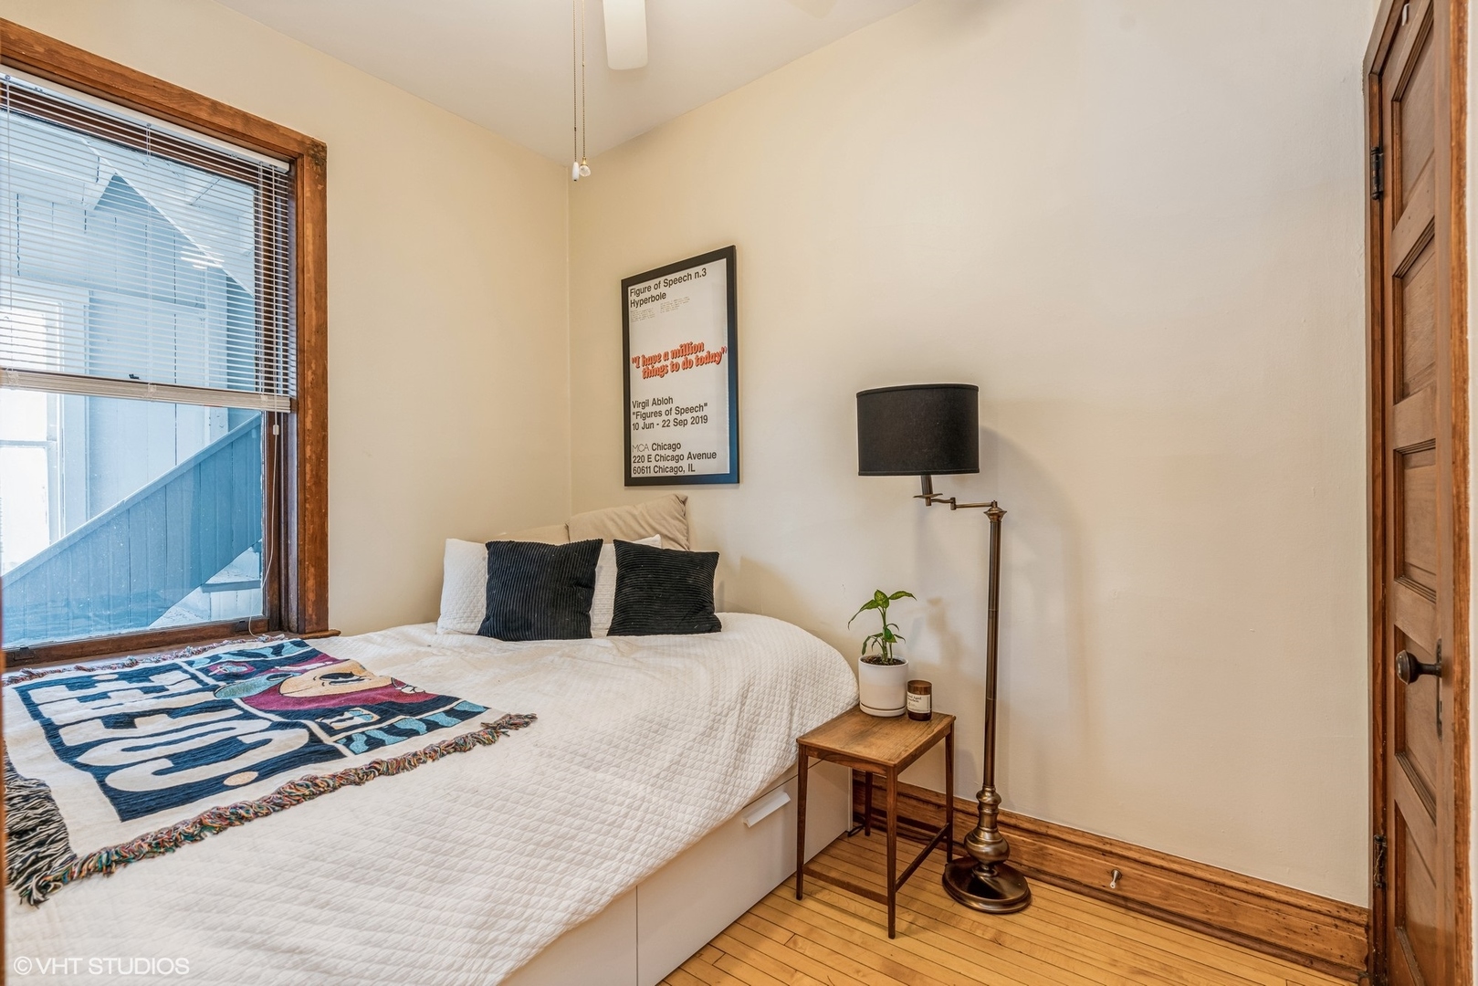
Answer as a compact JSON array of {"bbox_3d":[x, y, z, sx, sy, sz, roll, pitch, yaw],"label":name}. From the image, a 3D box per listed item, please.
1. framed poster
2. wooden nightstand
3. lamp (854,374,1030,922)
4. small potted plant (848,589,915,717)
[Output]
[{"bbox_3d":[-0.271,-0.528,2.938,0.690,0.988,0.025,0,0,38],"label":"framed poster"},{"bbox_3d":[0.435,0.957,2.012,0.299,0.455,0.468,0,0,38],"label":"wooden nightstand"},{"bbox_3d":[0.615,0.442,1.974,0.498,1.488,0.353,0,0,1],"label":"lamp"},{"bbox_3d":[0.479,0.526,2.205,0.215,0.403,0.200,0,0,12],"label":"small potted plant"}]

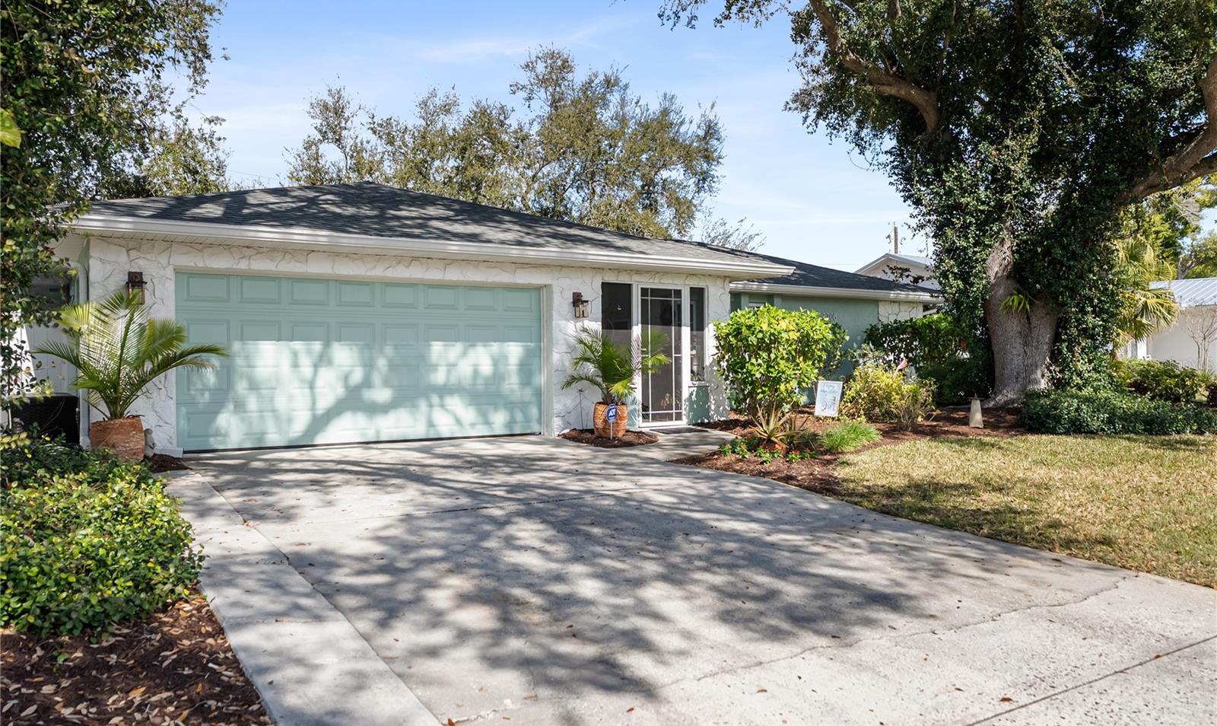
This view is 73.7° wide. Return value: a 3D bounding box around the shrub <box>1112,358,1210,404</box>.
[{"bbox_3d":[12.950,0.420,19.000,2.100,1.070,1.700,0,0,-31],"label":"shrub"}]

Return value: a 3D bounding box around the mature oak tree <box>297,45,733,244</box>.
[{"bbox_3d":[-3.350,-4.700,27.000,14.500,11.400,12.000,0,0,-31],"label":"mature oak tree"}]

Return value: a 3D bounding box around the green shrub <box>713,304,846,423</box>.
[{"bbox_3d":[2.570,0.010,12.200,1.950,1.770,1.750,0,0,-31],"label":"green shrub"}]

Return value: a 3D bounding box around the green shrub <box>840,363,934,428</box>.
[{"bbox_3d":[4.170,0.480,12.100,1.380,0.960,1.200,0,0,-31],"label":"green shrub"}]

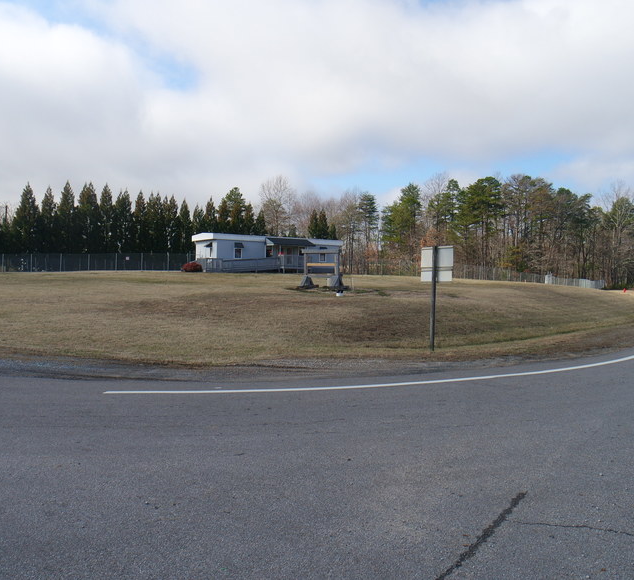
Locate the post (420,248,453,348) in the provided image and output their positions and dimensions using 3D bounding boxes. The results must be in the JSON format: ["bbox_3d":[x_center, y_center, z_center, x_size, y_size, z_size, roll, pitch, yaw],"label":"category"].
[{"bbox_3d":[2.738,0.196,13.400,0.120,2.380,0.970,1,1,-34],"label":"post"}]

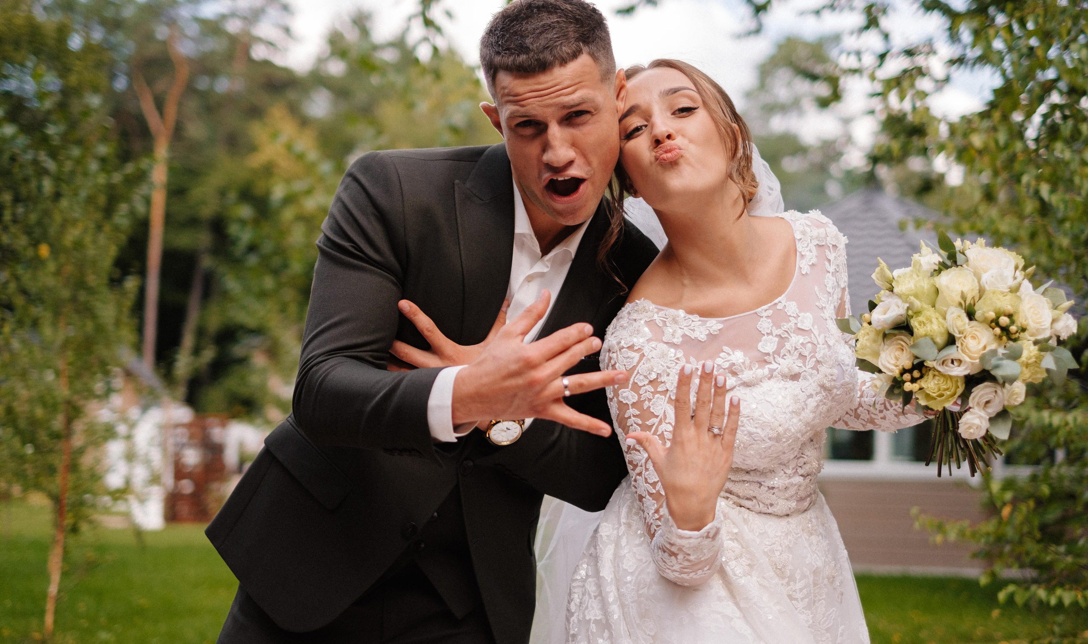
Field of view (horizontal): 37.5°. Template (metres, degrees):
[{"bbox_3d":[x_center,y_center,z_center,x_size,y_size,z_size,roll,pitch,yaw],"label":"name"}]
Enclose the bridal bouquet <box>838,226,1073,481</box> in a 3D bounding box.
[{"bbox_3d":[0.498,0.038,1.930,0.275,0.285,0.250,1,15,6],"label":"bridal bouquet"}]

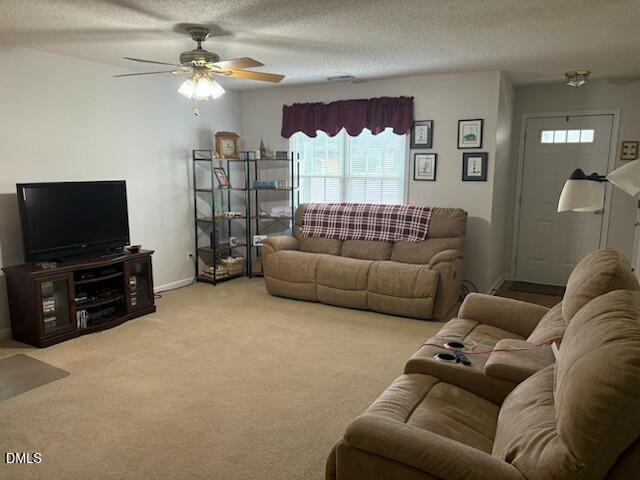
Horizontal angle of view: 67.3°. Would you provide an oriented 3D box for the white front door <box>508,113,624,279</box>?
[{"bbox_3d":[2.950,-0.479,5.836,1.000,2.085,0.120,5,10,28],"label":"white front door"}]

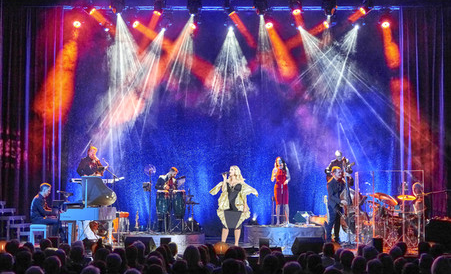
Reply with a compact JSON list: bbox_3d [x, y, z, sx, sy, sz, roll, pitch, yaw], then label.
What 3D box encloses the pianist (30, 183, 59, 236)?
[{"bbox_3d":[-3.930,1.738,13.705,0.750,1.340,0.520,1,-5,-8],"label":"pianist"}]

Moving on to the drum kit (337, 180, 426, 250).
[{"bbox_3d":[3.609,1.738,14.206,1.800,1.420,1.500,-3,-6,37],"label":"drum kit"}]

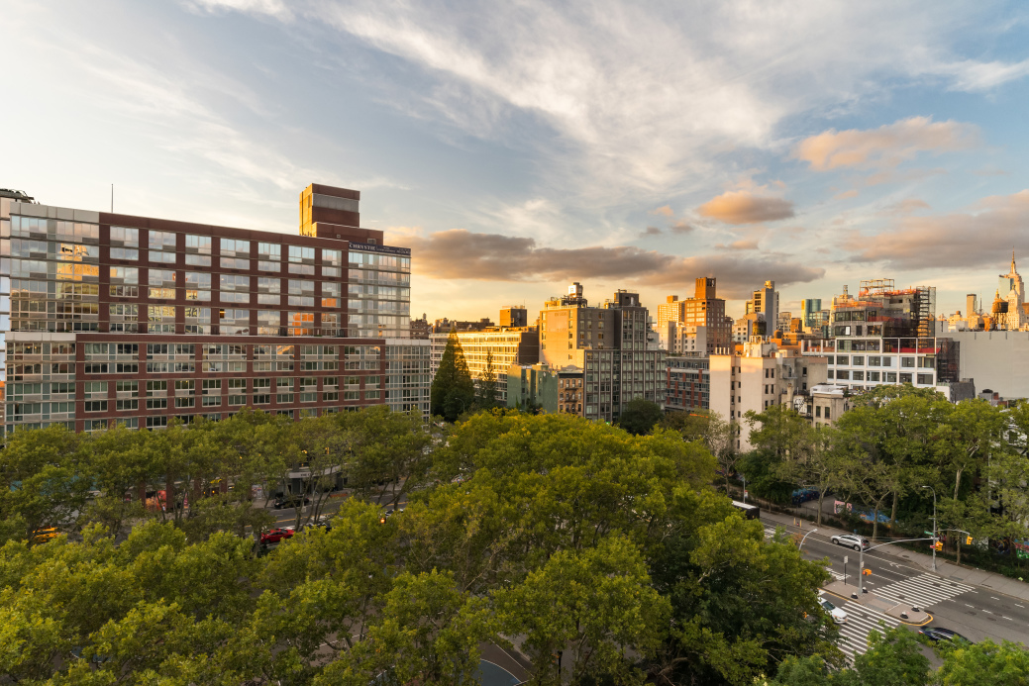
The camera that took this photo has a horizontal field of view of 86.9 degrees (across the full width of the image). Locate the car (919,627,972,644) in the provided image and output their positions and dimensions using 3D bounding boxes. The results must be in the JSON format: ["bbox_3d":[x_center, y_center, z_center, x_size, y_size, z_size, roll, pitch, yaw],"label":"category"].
[{"bbox_3d":[39.832,27.416,49.154,1.850,1.500,4.750,1,0,-29],"label":"car"}]

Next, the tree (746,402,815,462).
[{"bbox_3d":[44.847,19.110,91.899,11.800,17.000,11.800,1,0,-29],"label":"tree"}]

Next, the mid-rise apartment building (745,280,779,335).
[{"bbox_3d":[156.711,-3.836,343.741,13.400,69.400,14.400,1,0,-32],"label":"mid-rise apartment building"}]

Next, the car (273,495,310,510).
[{"bbox_3d":[-37.573,26.786,91.816,4.900,1.550,1.900,1,0,-34],"label":"car"}]

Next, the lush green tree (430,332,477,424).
[{"bbox_3d":[-21.830,11.731,191.941,14.500,33.000,14.500,1,0,-4],"label":"lush green tree"}]

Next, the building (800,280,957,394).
[{"bbox_3d":[84.846,7.410,126.644,12.500,41.500,28.410,1,0,-29],"label":"building"}]

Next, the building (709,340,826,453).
[{"bbox_3d":[60.292,14.677,128.539,25.600,28.200,13.600,1,0,-32],"label":"building"}]

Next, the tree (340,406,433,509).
[{"bbox_3d":[-19.758,18.479,82.899,13.200,17.000,13.800,1,0,-33],"label":"tree"}]

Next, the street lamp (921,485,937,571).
[{"bbox_3d":[51.252,23.175,67.003,2.900,10.400,0.450,1,0,-28],"label":"street lamp"}]

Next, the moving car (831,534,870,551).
[{"bbox_3d":[45.325,26.682,73.187,1.850,1.660,4.700,1,0,-29],"label":"moving car"}]

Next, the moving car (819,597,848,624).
[{"bbox_3d":[31.850,27.388,56.279,1.830,1.460,4.700,1,0,-18],"label":"moving car"}]

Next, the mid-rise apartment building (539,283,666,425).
[{"bbox_3d":[26.961,6.117,166.772,31.600,45.000,22.000,1,0,-31],"label":"mid-rise apartment building"}]

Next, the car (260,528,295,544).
[{"bbox_3d":[-32.196,26.104,73.975,4.600,1.430,1.820,1,0,-35],"label":"car"}]

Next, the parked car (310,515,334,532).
[{"bbox_3d":[-28.699,26.846,79.168,4.700,1.500,1.850,1,0,-34],"label":"parked car"}]

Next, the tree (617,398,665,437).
[{"bbox_3d":[30.725,20.603,131.890,11.000,14.200,11.000,1,0,-33],"label":"tree"}]

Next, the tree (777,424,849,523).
[{"bbox_3d":[44.824,20.053,81.525,10.500,15.000,10.500,1,0,-29],"label":"tree"}]

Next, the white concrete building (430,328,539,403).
[{"bbox_3d":[-9.075,10.757,206.875,18.000,34.000,74.000,1,0,-29],"label":"white concrete building"}]

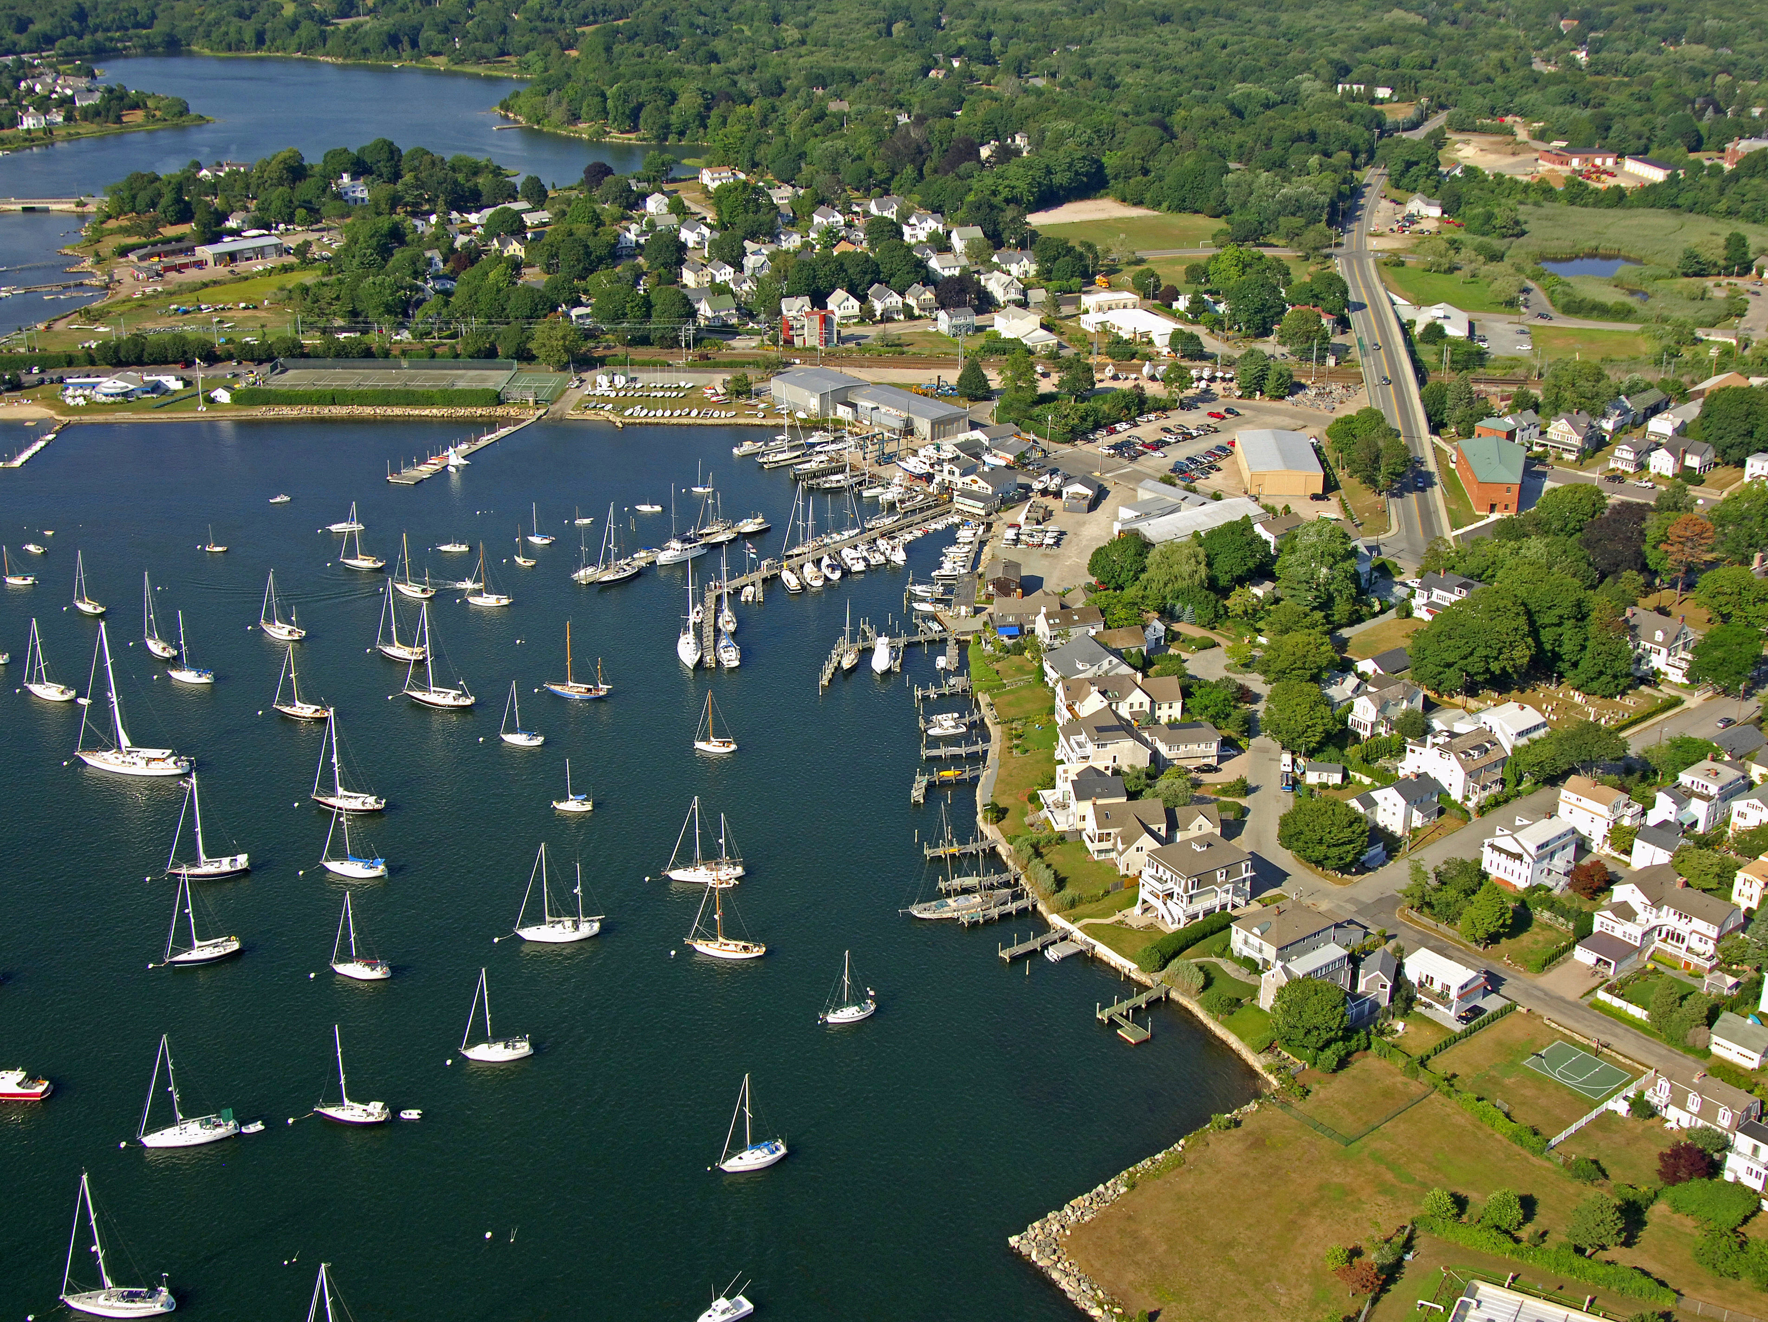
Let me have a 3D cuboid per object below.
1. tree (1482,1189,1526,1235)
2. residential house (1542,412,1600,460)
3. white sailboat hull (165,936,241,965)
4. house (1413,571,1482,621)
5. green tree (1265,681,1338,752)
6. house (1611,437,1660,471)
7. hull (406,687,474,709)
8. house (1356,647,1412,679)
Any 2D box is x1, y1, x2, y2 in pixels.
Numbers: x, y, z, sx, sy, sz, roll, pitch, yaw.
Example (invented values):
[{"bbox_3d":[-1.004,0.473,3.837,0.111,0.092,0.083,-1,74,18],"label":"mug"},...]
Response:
[{"bbox_3d":[75.030,66.650,240.710,5.200,5.300,5.200,0,22,0],"label":"tree"},{"bbox_3d":[184.040,-60.830,532.590,12.000,10.000,14.000,20,30,40],"label":"residential house"},{"bbox_3d":[-104.370,45.070,305.010,10.730,2.300,3.500,-10,25,-22],"label":"white sailboat hull"},{"bbox_3d":[120.330,-12.930,421.000,10.000,8.000,13.000,-21,30,-39],"label":"house"},{"bbox_3d":[77.430,10.530,368.650,13.300,12.400,13.300,-1,23,0],"label":"green tree"},{"bbox_3d":[196.590,-54.750,520.920,6.900,7.700,11.500,20,30,40],"label":"house"},{"bbox_3d":[-88.710,7.320,396.860,15.000,2.000,4.000,5,23,12],"label":"hull"},{"bbox_3d":[100.390,0.700,397.710,9.500,4.600,6.900,-17,28,-35],"label":"house"}]

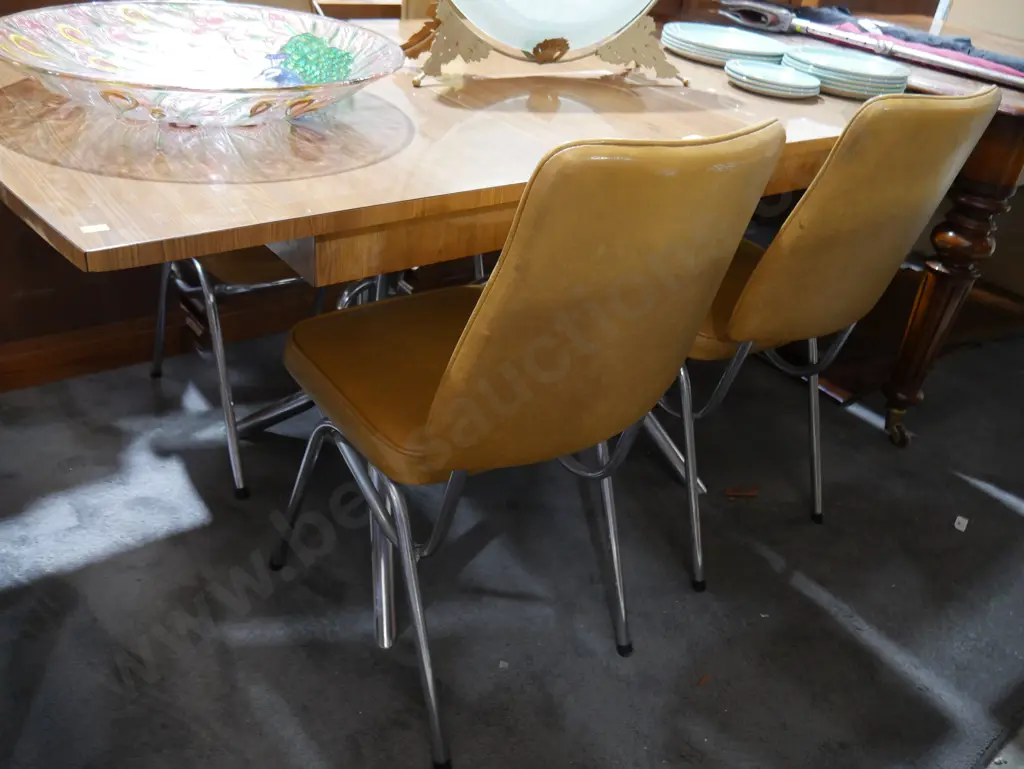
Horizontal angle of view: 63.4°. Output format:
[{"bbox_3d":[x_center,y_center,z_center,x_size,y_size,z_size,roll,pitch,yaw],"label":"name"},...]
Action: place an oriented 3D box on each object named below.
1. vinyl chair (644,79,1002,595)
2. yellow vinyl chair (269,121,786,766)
[{"bbox_3d":[0.387,-0.144,1.462,0.410,0.850,0.530,-18,40,-35],"label":"vinyl chair"},{"bbox_3d":[-0.039,0.018,1.117,0.410,0.850,0.530,-19,41,-36],"label":"yellow vinyl chair"}]

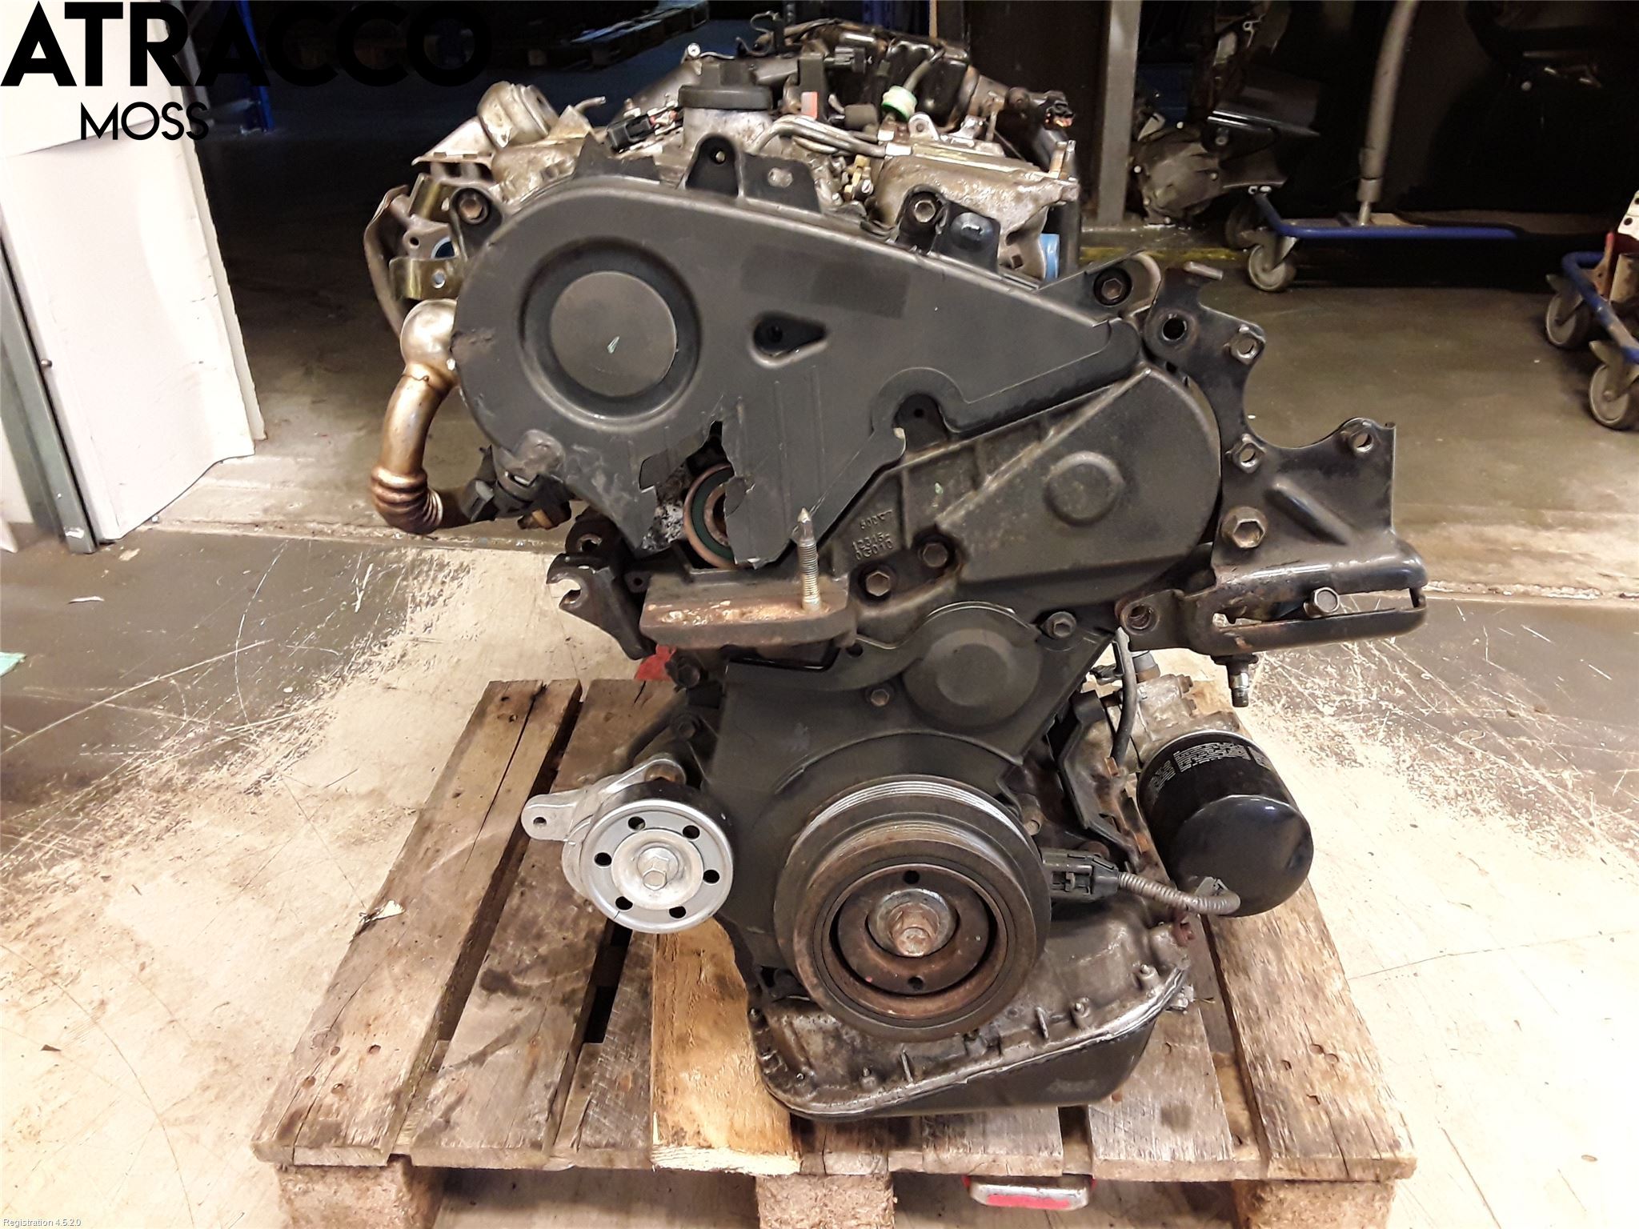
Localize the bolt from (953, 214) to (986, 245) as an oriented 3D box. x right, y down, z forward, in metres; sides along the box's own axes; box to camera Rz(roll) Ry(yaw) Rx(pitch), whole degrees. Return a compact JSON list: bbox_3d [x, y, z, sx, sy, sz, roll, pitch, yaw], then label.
[{"bbox_3d":[0.074,-0.189,0.651,0.015,0.015,0.012,0,29,4],"label":"bolt"}]

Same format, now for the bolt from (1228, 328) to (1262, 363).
[{"bbox_3d":[0.216,-0.136,0.672,0.015,0.015,0.012,0,29,4],"label":"bolt"}]

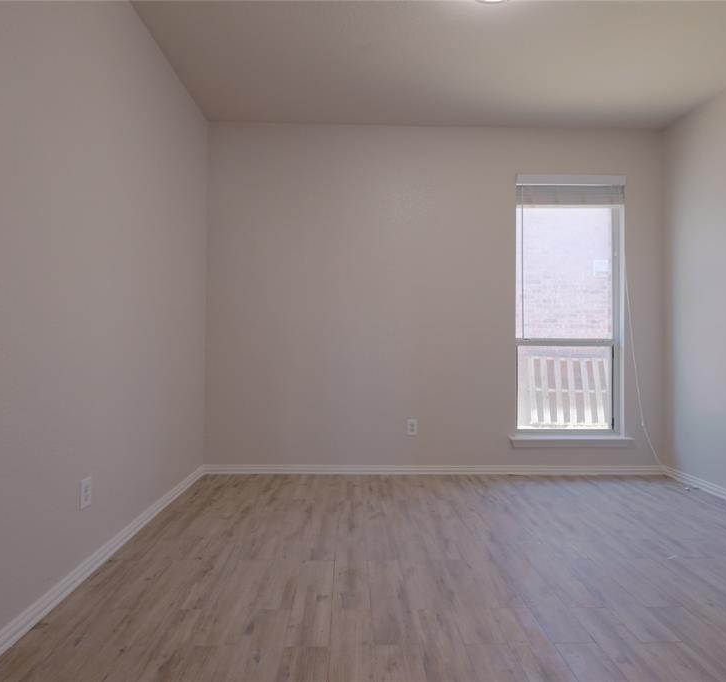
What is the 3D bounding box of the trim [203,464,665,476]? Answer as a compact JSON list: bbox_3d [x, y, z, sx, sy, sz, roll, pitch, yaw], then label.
[{"bbox_3d":[0.582,0.993,3.295,3.596,0.078,0.015,0,-1,-2],"label":"trim"}]

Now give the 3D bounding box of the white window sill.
[{"bbox_3d":[1.620,0.792,3.346,0.978,0.079,0.104,0,-1,-2],"label":"white window sill"}]

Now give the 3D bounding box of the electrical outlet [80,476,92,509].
[{"bbox_3d":[-1.170,0.644,1.812,0.010,0.121,0.075,0,-1,-2],"label":"electrical outlet"}]

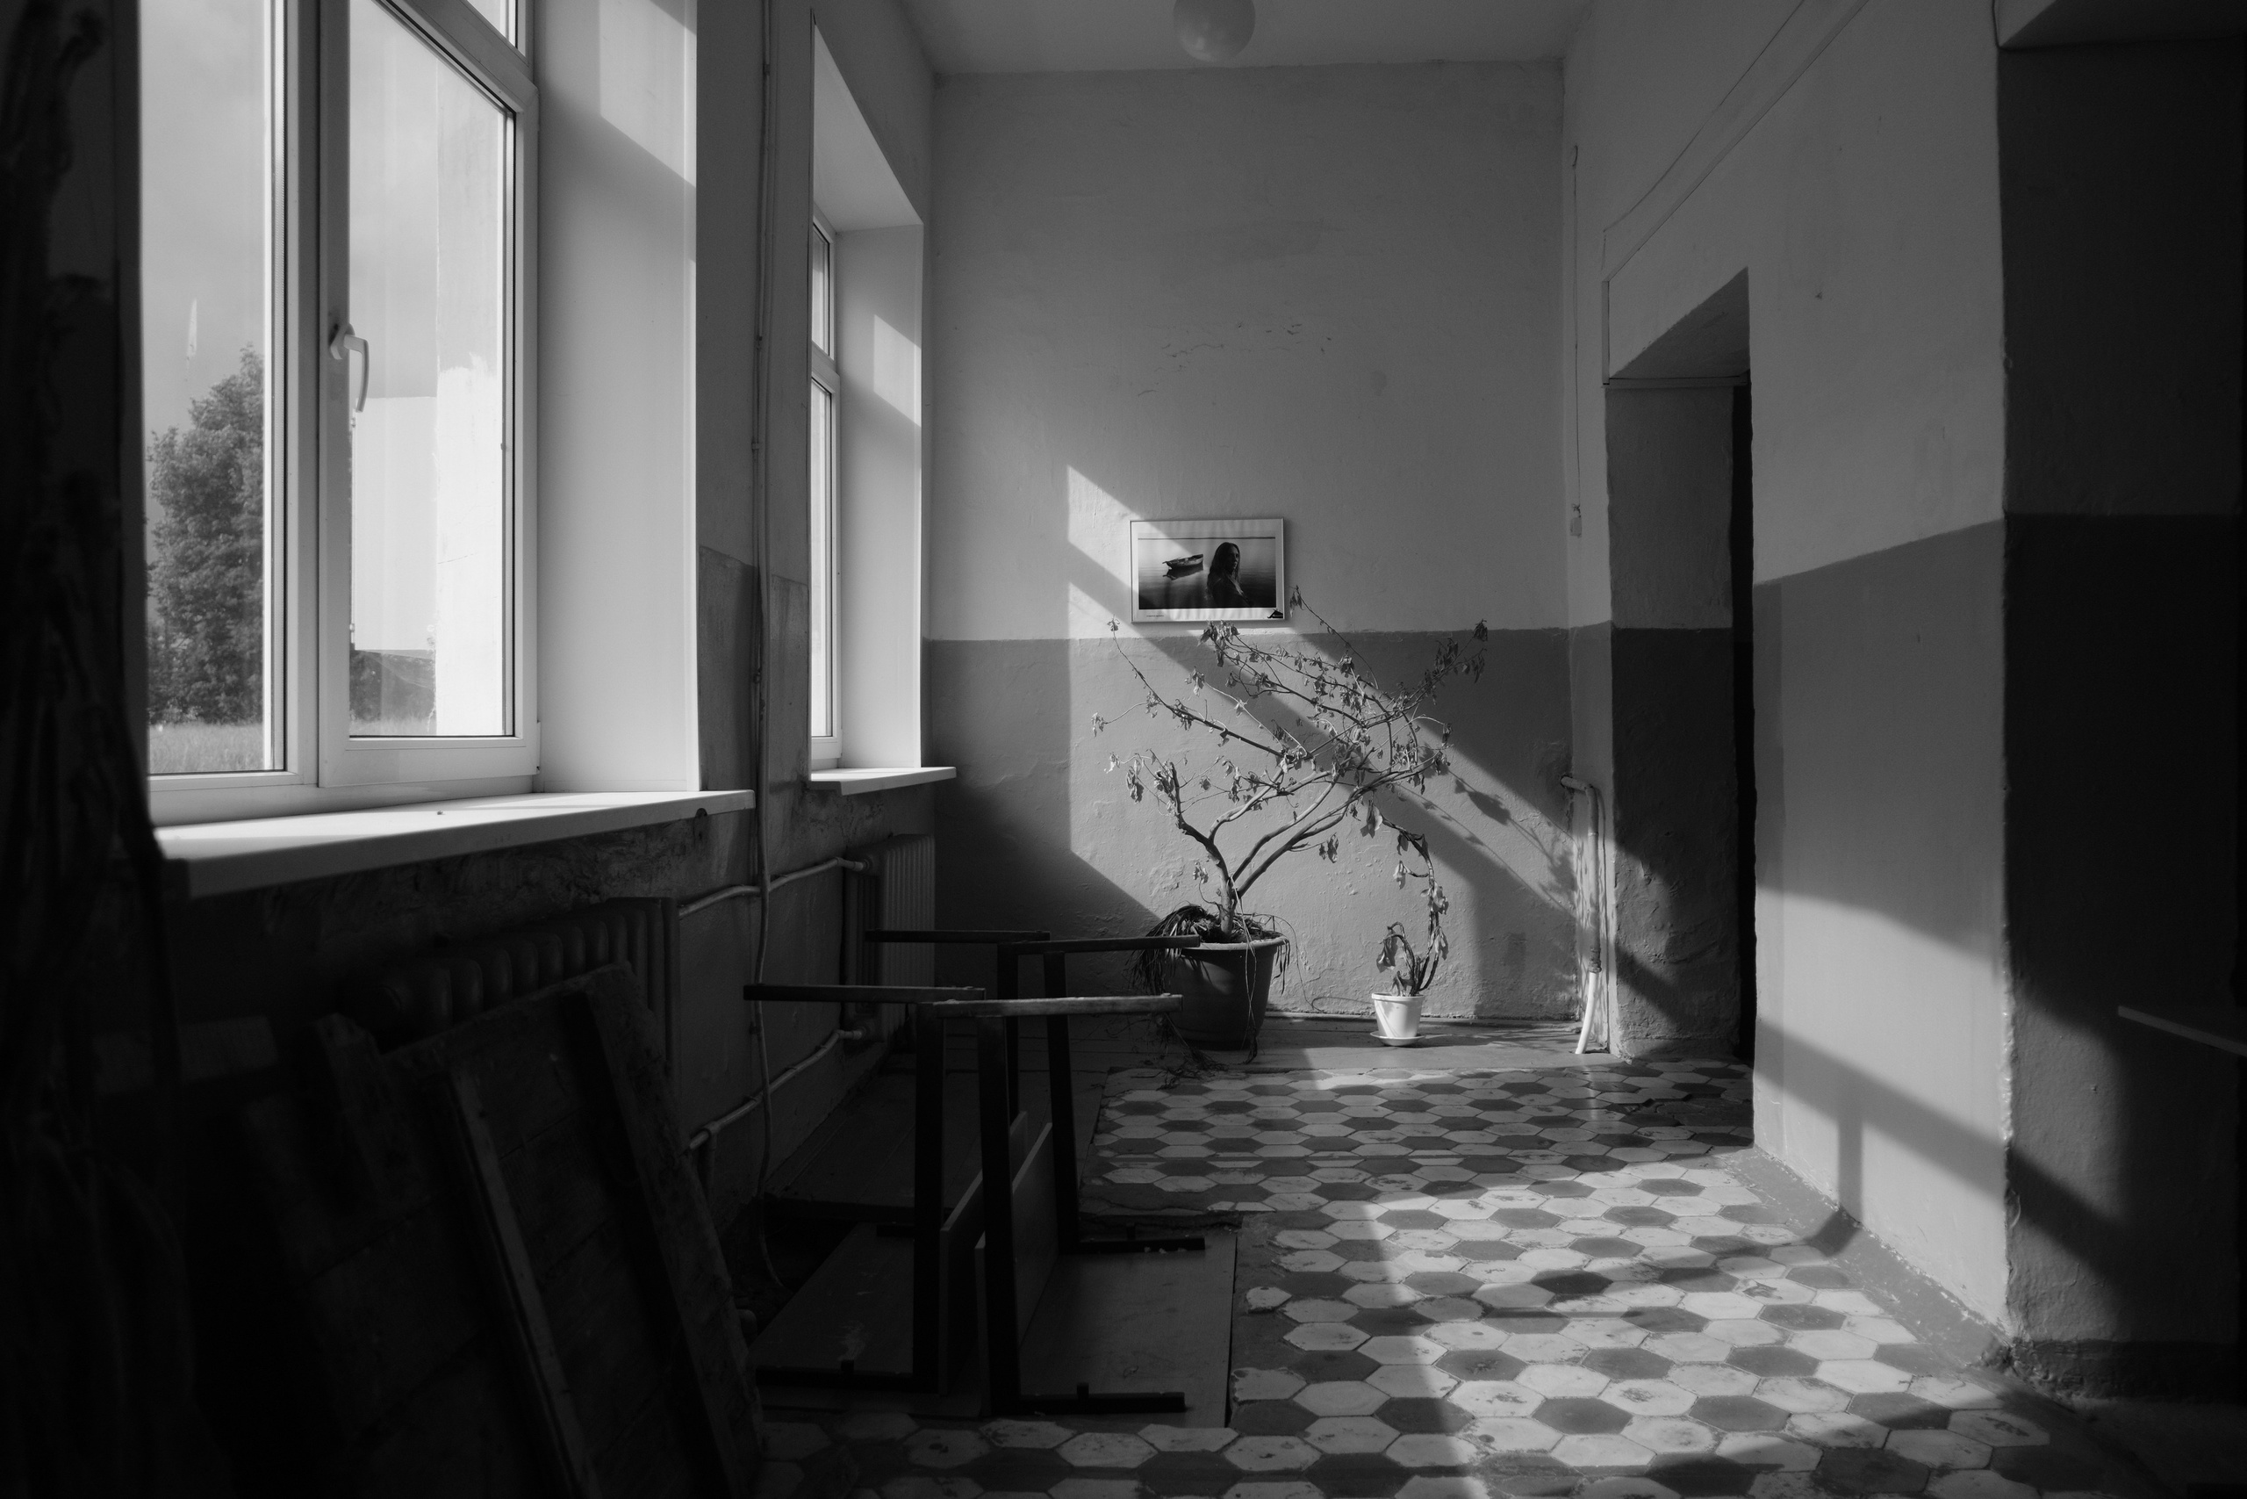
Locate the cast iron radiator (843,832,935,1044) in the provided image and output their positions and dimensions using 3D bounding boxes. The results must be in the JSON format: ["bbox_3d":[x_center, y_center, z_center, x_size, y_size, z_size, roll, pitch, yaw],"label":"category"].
[{"bbox_3d":[-0.757,0.590,5.490,0.140,0.580,0.880,-1,0,2],"label":"cast iron radiator"}]

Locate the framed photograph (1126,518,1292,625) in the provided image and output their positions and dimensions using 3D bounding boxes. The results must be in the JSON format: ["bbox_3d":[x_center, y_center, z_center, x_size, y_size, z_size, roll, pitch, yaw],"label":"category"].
[{"bbox_3d":[0.333,-0.697,6.590,0.600,0.405,0.025,-1,0,2],"label":"framed photograph"}]

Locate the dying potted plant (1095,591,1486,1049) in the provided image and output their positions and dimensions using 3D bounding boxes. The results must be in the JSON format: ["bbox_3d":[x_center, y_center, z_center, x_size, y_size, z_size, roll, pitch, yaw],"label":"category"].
[{"bbox_3d":[0.597,0.239,6.000,1.390,1.610,1.000,-1,0,2],"label":"dying potted plant"}]

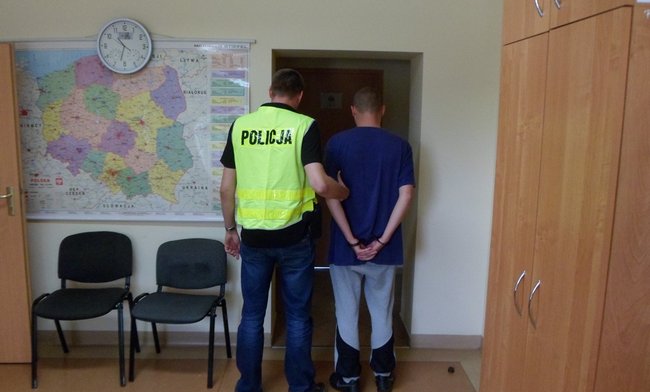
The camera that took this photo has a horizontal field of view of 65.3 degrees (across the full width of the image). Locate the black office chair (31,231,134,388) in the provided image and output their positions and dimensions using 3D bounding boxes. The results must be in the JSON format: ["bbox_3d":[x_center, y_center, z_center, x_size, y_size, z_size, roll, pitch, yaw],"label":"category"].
[{"bbox_3d":[-1.443,0.673,3.138,0.515,0.810,0.520,0,9,-5],"label":"black office chair"}]

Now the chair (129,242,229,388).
[{"bbox_3d":[-0.878,0.695,3.119,0.510,0.800,0.500,2,10,7],"label":"chair"}]

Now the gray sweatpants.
[{"bbox_3d":[0.215,0.632,2.922,0.370,0.860,0.310,0,10,-7],"label":"gray sweatpants"}]

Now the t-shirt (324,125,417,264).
[{"bbox_3d":[0.235,-0.005,2.796,0.475,0.750,0.310,0,9,-5],"label":"t-shirt"}]

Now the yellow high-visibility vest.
[{"bbox_3d":[-0.260,-0.153,2.663,0.410,0.650,0.290,2,10,9],"label":"yellow high-visibility vest"}]

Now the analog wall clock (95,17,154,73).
[{"bbox_3d":[-1.247,-0.928,3.148,0.340,0.340,0.050,1,9,-1],"label":"analog wall clock"}]

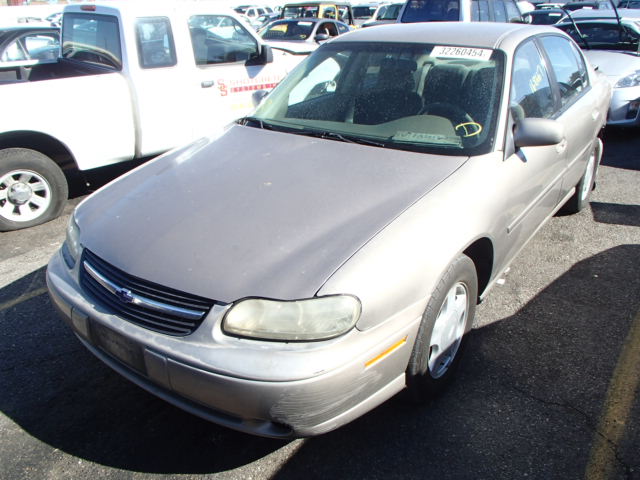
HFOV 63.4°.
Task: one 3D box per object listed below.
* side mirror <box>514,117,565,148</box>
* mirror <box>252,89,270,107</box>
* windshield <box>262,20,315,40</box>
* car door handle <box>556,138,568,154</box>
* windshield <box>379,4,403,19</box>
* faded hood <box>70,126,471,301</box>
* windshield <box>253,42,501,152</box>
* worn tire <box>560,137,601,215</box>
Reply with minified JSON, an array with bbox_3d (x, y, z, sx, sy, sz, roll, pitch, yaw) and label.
[{"bbox_3d":[1.052,-0.518,2.486,0.210,0.140,0.120,16,28,33],"label":"side mirror"},{"bbox_3d":[-0.357,-0.911,3.440,0.210,0.140,0.120,16,28,33],"label":"mirror"},{"bbox_3d":[-0.649,-4.856,12.000,1.400,0.160,0.750,16,63,33],"label":"windshield"},{"bbox_3d":[1.435,-0.549,3.045,0.055,0.065,0.200,16,28,33],"label":"car door handle"},{"bbox_3d":[2.552,-7.690,17.500,1.420,0.580,0.160,16,-12,33],"label":"windshield"},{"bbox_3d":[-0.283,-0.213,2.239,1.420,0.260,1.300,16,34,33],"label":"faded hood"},{"bbox_3d":[0.319,-0.852,2.865,1.500,0.160,0.790,16,62,33],"label":"windshield"},{"bbox_3d":[2.091,-0.530,4.241,0.215,0.640,0.640,16,28,33],"label":"worn tire"}]

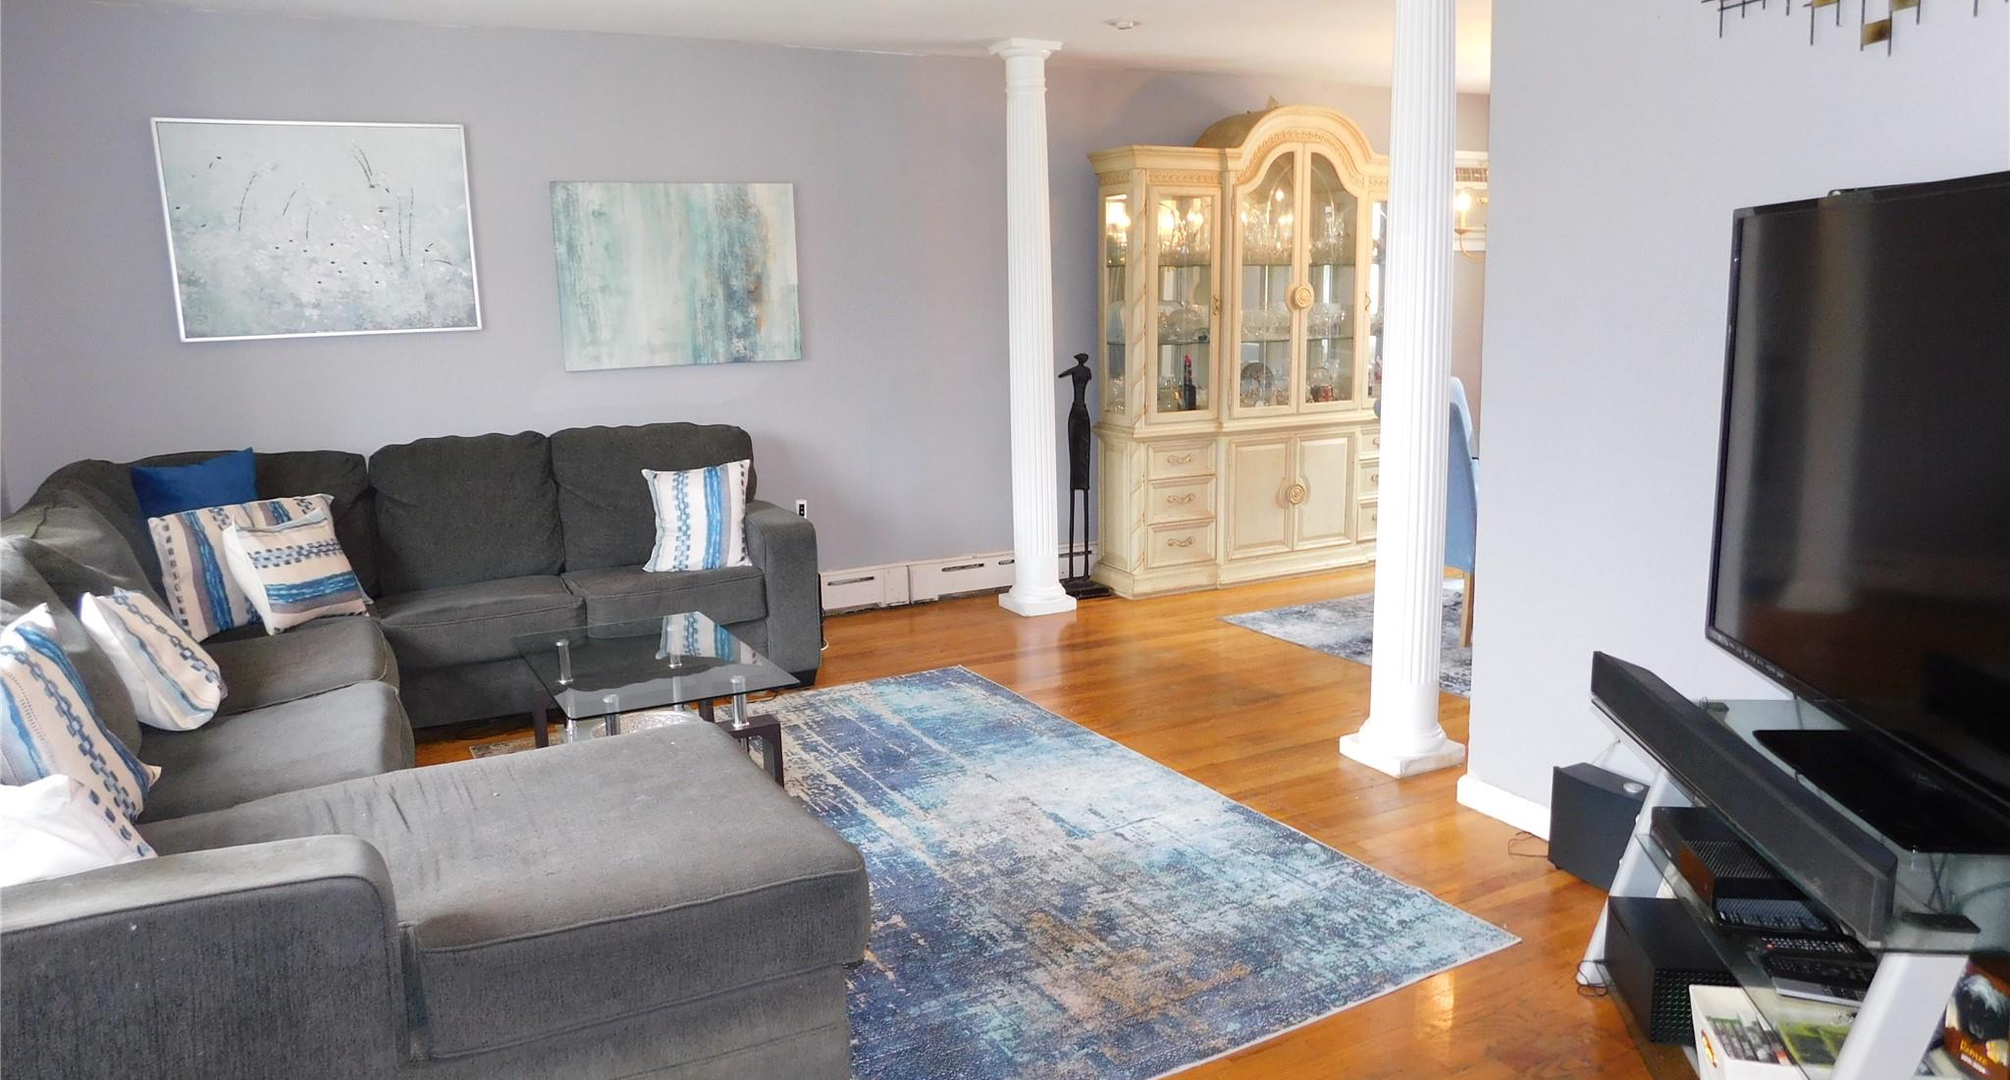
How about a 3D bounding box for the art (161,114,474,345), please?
[{"bbox_3d":[-2.458,-1.123,4.848,0.993,0.750,0.030,-7,12,-28],"label":"art"}]

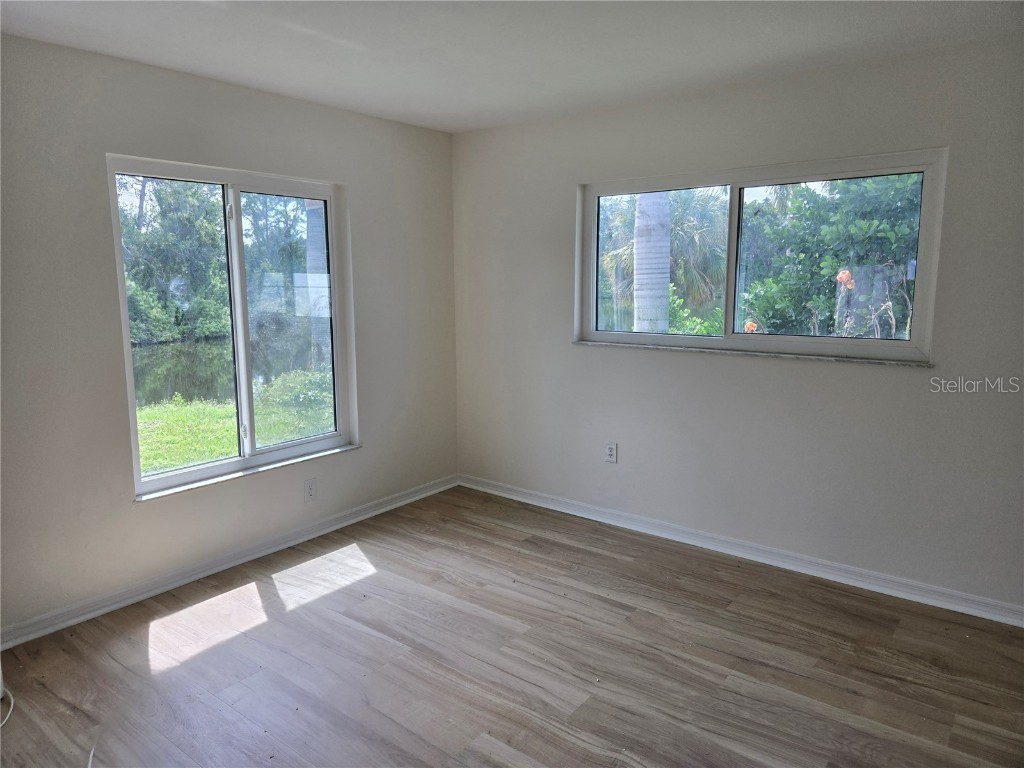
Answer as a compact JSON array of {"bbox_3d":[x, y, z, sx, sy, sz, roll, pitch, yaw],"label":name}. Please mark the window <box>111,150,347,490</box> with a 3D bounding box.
[{"bbox_3d":[-1.387,-0.314,3.596,0.100,1.555,1.299,7,11,37],"label":"window"}]

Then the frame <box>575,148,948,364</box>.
[{"bbox_3d":[1.164,-0.644,3.591,1.877,0.932,0.100,7,11,37],"label":"frame"}]

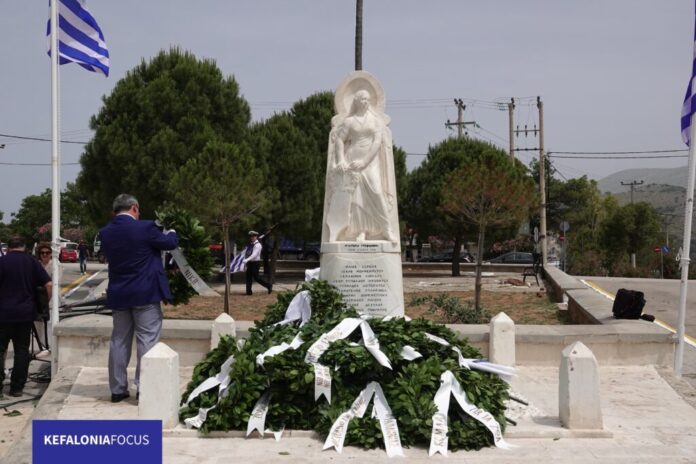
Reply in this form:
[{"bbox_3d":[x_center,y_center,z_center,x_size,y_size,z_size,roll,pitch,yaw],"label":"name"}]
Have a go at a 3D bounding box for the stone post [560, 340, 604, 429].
[{"bbox_3d":[1.645,1.065,4.623,0.230,0.595,0.230,0,-2,0],"label":"stone post"}]

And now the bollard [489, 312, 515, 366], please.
[{"bbox_3d":[1.663,1.154,7.002,0.230,0.595,0.230,0,-2,0],"label":"bollard"}]

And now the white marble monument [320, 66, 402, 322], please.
[{"bbox_3d":[0.142,-0.132,6.760,0.880,3.088,0.660,0,-2,0],"label":"white marble monument"}]

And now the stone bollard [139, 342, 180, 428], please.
[{"bbox_3d":[-1.330,1.065,4.623,0.230,0.595,0.230,0,-2,0],"label":"stone bollard"}]

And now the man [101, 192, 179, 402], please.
[{"bbox_3d":[-1.767,0.561,5.543,0.600,1.760,0.580,-1,-2,25],"label":"man"}]

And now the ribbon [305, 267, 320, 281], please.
[{"bbox_3d":[-0.361,0.422,6.689,0.170,0.150,0.100,0,-2,0],"label":"ribbon"}]

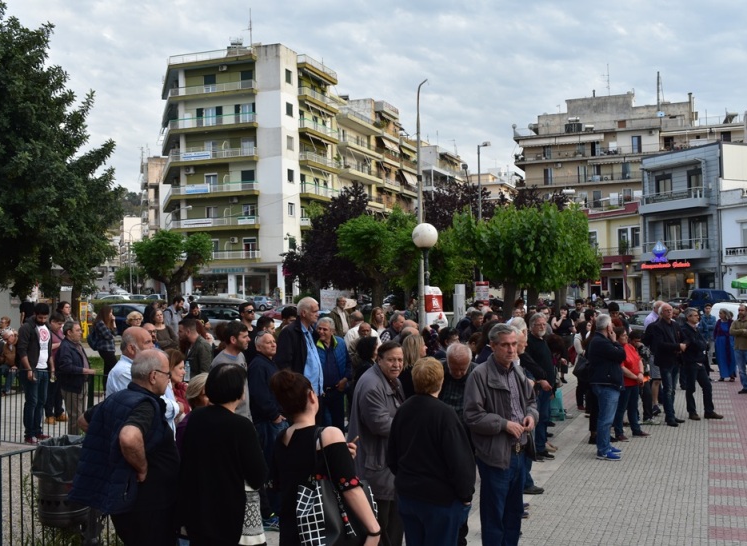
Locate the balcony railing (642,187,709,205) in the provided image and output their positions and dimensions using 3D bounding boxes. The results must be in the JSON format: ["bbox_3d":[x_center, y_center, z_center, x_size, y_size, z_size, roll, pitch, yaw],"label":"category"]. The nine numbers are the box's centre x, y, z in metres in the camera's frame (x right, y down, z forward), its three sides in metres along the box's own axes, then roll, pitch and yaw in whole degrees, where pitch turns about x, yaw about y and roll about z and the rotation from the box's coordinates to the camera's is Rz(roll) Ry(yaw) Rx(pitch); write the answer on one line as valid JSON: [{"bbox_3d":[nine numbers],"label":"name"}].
[{"bbox_3d":[19.893,-5.086,54.300,0.850,0.750,5.200,0,-1,-27],"label":"balcony railing"}]

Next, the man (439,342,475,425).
[{"bbox_3d":[0.577,1.284,5.627,0.520,1.610,0.400,-1,-2,9],"label":"man"}]

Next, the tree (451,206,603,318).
[{"bbox_3d":[4.032,0.349,21.453,3.700,4.350,3.700,-2,-1,20],"label":"tree"}]

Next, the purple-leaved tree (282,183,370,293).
[{"bbox_3d":[-1.832,-0.386,32.953,3.600,6.200,3.600,0,-1,0],"label":"purple-leaved tree"}]

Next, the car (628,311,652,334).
[{"bbox_3d":[8.889,1.981,26.960,1.750,1.460,4.300,0,-1,-27],"label":"car"}]

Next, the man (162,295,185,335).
[{"bbox_3d":[-3.882,1.369,15.986,0.360,1.780,0.520,-1,-1,24],"label":"man"}]

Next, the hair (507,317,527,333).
[{"bbox_3d":[1.407,0.523,8.000,0.220,0.190,0.180,0,-1,-32],"label":"hair"}]

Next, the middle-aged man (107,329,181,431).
[{"bbox_3d":[-1.488,1.206,5.275,0.420,1.720,0.540,1,-2,-34],"label":"middle-aged man"}]

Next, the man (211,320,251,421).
[{"bbox_3d":[-1.173,1.274,6.787,0.340,1.750,0.520,-1,-1,18],"label":"man"}]

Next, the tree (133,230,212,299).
[{"bbox_3d":[-8.057,0.557,32.952,3.050,4.450,3.050,-1,-1,0],"label":"tree"}]

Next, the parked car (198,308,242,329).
[{"bbox_3d":[-6.535,2.224,34.978,4.300,1.500,1.760,-1,-2,21],"label":"parked car"}]

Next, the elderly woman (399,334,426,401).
[{"bbox_3d":[0.349,1.347,7.527,0.340,1.580,0.460,0,-2,-28],"label":"elderly woman"}]

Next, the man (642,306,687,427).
[{"bbox_3d":[4.291,1.340,12.074,0.600,1.780,0.450,0,-2,-21],"label":"man"}]

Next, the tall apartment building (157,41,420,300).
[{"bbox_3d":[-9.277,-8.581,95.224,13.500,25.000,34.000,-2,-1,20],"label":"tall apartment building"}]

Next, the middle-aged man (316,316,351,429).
[{"bbox_3d":[-0.450,1.306,8.375,0.540,1.700,0.360,-1,-2,6],"label":"middle-aged man"}]

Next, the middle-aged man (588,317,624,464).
[{"bbox_3d":[2.779,1.359,9.731,0.380,1.730,0.510,-1,-1,-14],"label":"middle-aged man"}]

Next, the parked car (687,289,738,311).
[{"bbox_3d":[19.454,1.905,45.980,4.500,1.900,1.800,-1,-1,8],"label":"parked car"}]

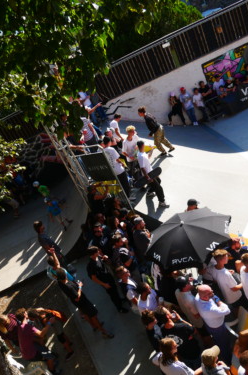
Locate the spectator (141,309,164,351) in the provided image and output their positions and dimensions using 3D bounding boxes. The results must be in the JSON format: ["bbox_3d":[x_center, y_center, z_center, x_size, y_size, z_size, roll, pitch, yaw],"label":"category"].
[{"bbox_3d":[0.626,2.244,4.726,0.380,1.680,0.480,-26,23,0],"label":"spectator"}]

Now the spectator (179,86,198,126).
[{"bbox_3d":[2.631,-3.230,13.947,0.500,1.680,0.420,-30,23,-9],"label":"spectator"}]

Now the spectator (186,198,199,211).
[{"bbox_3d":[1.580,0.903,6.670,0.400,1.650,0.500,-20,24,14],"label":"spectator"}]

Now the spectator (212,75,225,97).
[{"bbox_3d":[4.304,-4.019,14.964,0.520,1.720,0.360,-32,24,-14],"label":"spectator"}]

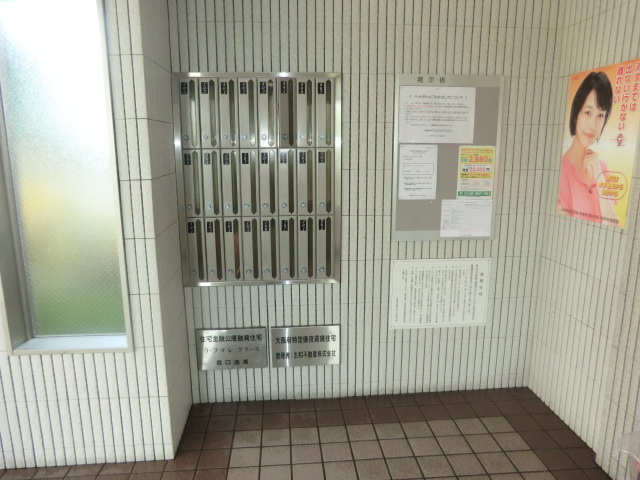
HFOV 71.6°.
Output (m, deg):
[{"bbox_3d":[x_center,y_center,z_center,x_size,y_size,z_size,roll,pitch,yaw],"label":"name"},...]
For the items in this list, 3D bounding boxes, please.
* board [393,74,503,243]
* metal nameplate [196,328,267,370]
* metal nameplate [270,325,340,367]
[{"bbox_3d":[0.703,-0.442,2.472,0.606,0.903,0.025,-1,10,-4],"label":"board"},{"bbox_3d":[-0.505,0.628,2.566,0.397,0.247,0.015,-1,10,-4],"label":"metal nameplate"},{"bbox_3d":[-0.079,0.621,2.599,0.399,0.246,0.015,-1,10,-4],"label":"metal nameplate"}]

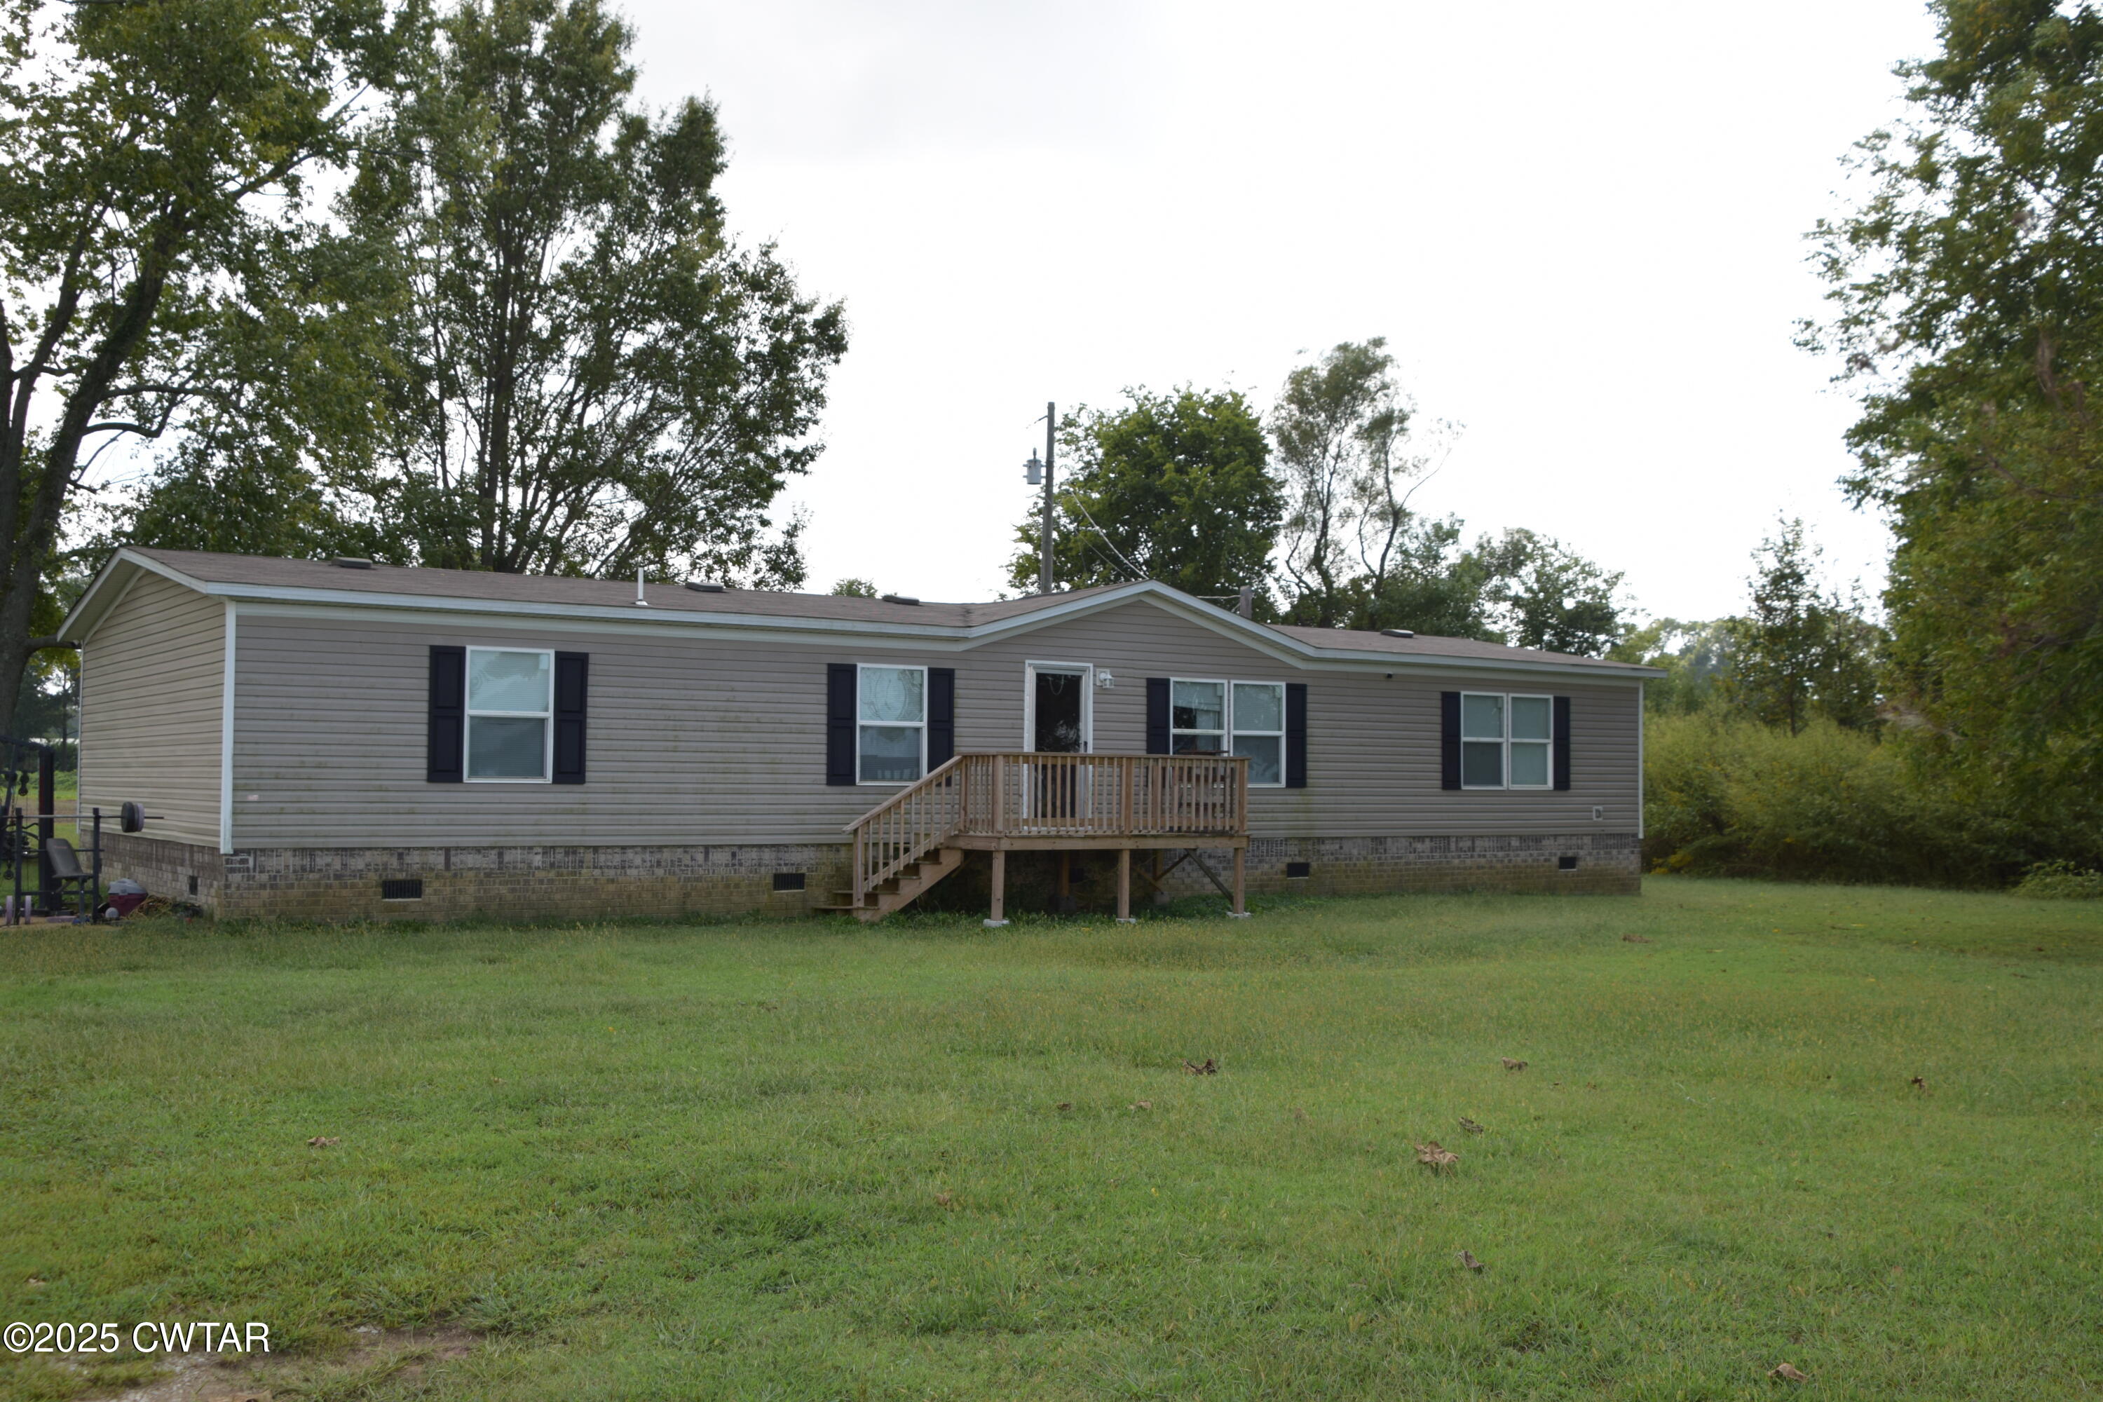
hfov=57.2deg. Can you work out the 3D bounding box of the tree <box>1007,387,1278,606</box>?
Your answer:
[{"bbox_3d":[2.473,-2.525,53.752,7.596,12.548,7.200,1,-2,0],"label":"tree"}]

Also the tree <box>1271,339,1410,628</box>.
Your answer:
[{"bbox_3d":[8.309,-3.315,55.715,4.358,14.391,4.400,1,-2,0],"label":"tree"}]

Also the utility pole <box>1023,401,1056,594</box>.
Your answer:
[{"bbox_3d":[-0.285,-1.867,45.791,0.784,10.551,0.450,1,-2,0],"label":"utility pole"}]

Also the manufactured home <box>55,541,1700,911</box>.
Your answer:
[{"bbox_3d":[-1.748,0.672,28.381,21.580,4.200,9.250,2,-3,-35],"label":"manufactured home"}]

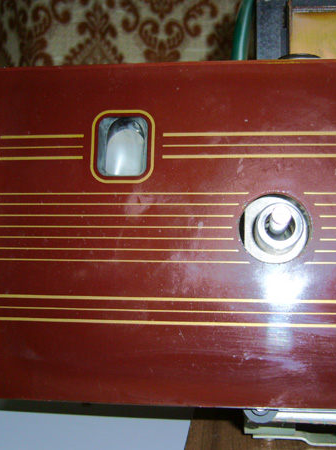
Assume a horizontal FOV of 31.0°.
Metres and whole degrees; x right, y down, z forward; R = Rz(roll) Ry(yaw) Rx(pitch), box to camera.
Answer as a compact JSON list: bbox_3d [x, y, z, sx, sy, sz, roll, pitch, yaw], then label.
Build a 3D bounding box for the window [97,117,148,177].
[{"bbox_3d":[-0.019,-0.032,0.250,0.021,0.025,0.005,0,-7,6],"label":"window"}]

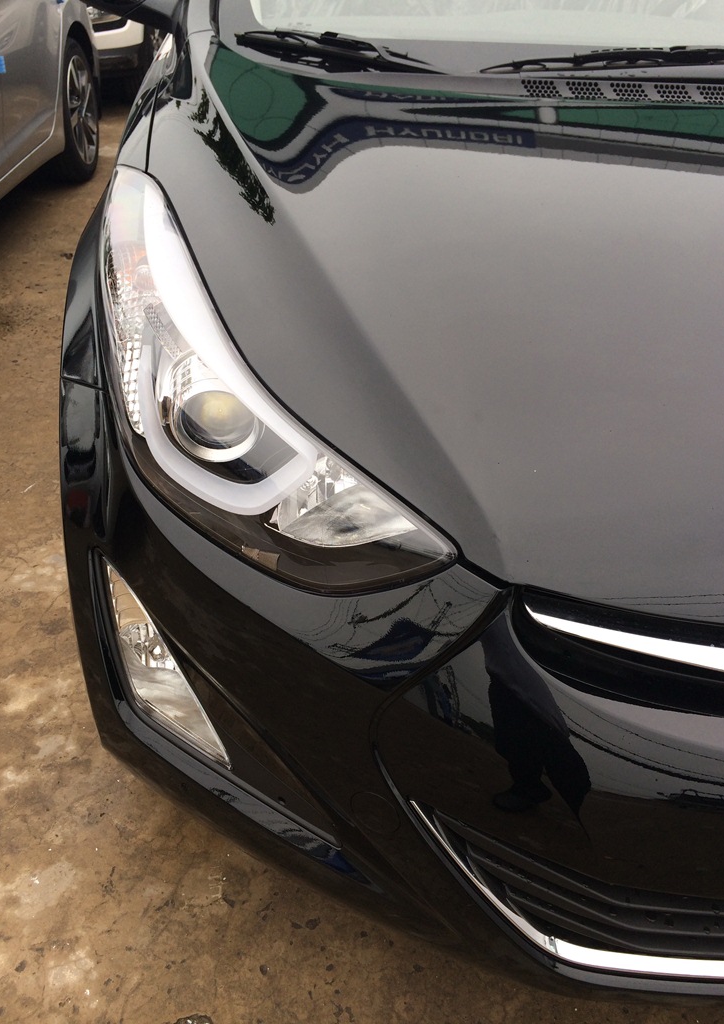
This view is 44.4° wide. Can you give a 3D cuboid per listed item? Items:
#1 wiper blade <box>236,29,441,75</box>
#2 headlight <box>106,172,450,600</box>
[{"bbox_3d":[-0.045,-0.822,1.590,0.375,0.060,0.080,9,35,7],"label":"wiper blade"},{"bbox_3d":[-0.129,-0.187,1.044,0.390,0.290,0.600,-1,35,-7],"label":"headlight"}]

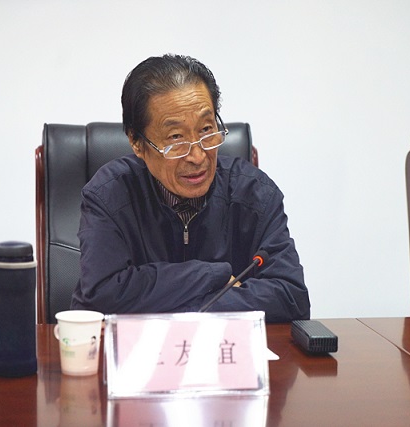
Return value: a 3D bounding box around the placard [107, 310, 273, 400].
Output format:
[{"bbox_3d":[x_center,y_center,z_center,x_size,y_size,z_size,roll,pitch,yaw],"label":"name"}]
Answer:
[{"bbox_3d":[-0.025,0.190,1.718,0.221,0.105,0.082,-1,7,-6],"label":"placard"}]

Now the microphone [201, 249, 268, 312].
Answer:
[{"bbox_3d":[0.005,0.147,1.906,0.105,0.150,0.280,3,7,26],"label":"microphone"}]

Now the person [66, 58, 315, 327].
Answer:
[{"bbox_3d":[-0.022,0.304,2.392,0.490,1.210,0.660,-1,7,-7],"label":"person"}]

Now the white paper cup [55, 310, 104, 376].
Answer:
[{"bbox_3d":[-0.184,0.191,1.806,0.073,0.085,0.073,0,6,0],"label":"white paper cup"}]

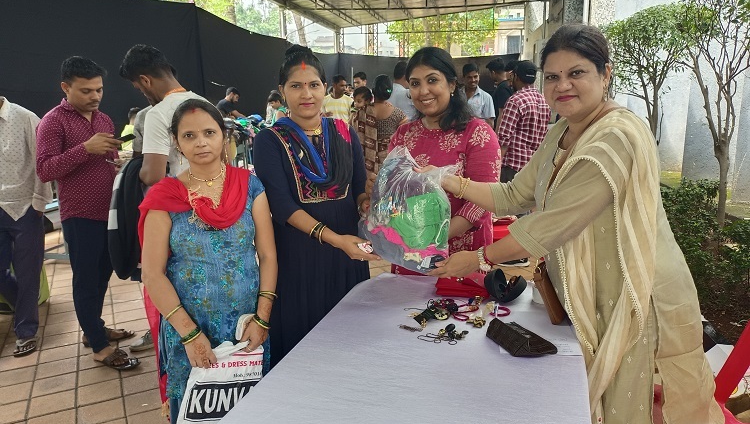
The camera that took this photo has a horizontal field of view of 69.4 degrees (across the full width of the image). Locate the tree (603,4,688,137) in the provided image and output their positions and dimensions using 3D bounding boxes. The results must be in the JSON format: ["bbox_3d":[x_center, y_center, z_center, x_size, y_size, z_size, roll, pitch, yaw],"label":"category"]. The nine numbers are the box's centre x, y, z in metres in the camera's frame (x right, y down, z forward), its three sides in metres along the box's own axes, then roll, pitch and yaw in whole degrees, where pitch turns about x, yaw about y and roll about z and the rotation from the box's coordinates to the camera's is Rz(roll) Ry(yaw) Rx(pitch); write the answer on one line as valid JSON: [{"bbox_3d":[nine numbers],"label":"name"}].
[{"bbox_3d":[3.597,-1.359,7.200,1.100,2.640,1.100,0,11,0],"label":"tree"}]

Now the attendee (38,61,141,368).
[{"bbox_3d":[-1.603,-0.005,3.030,0.450,1.660,0.460,4,12,21],"label":"attendee"}]

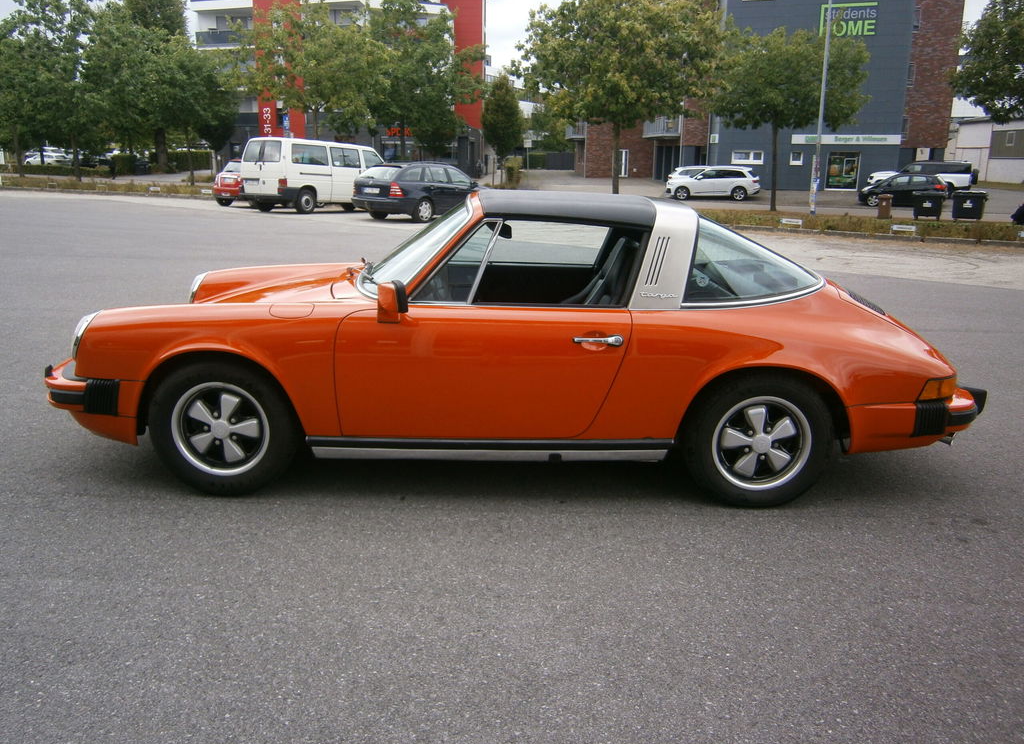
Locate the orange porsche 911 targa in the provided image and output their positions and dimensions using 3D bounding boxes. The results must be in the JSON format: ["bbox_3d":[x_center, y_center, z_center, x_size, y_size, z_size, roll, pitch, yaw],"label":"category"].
[{"bbox_3d":[-0.059,-0.267,3.873,4.290,1.310,1.650,1,15,0],"label":"orange porsche 911 targa"}]

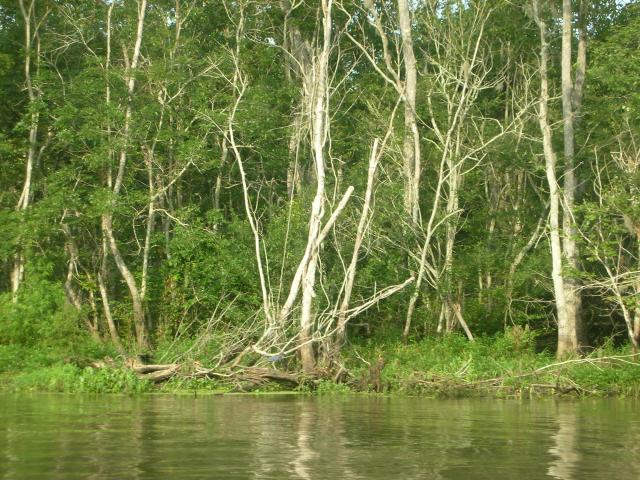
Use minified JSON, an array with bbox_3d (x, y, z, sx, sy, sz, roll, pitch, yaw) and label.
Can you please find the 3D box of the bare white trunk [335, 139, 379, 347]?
[{"bbox_3d":[0.788,0.057,40.000,0.260,4.340,0.260,10,-2,0],"label":"bare white trunk"}]

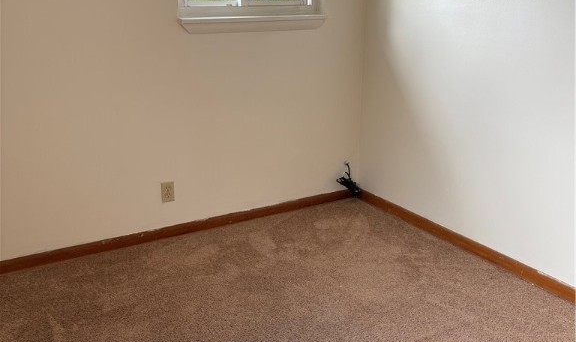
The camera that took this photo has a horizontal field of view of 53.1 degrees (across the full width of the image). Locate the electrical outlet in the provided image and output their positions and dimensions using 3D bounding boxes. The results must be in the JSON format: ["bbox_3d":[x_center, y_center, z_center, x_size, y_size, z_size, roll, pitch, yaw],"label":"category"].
[{"bbox_3d":[-0.660,0.117,3.150,0.071,0.115,0.010,-10,20,-29],"label":"electrical outlet"}]

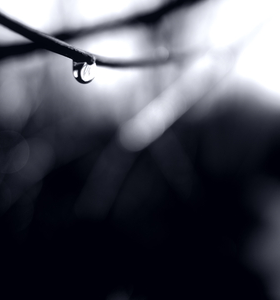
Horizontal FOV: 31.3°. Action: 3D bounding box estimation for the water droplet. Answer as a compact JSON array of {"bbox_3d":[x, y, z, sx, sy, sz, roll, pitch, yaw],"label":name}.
[{"bbox_3d":[-0.012,-0.017,0.110,0.005,0.005,0.005,0,0,0],"label":"water droplet"}]

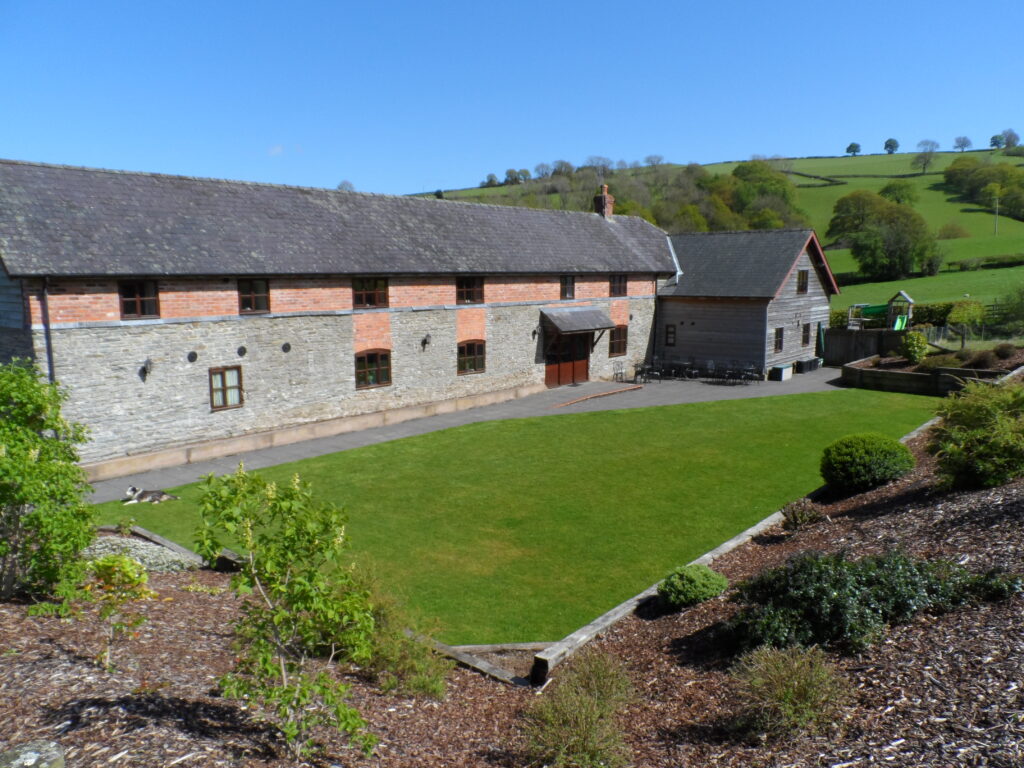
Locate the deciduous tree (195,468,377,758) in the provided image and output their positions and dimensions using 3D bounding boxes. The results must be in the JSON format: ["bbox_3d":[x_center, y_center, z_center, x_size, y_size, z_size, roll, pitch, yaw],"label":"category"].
[{"bbox_3d":[-1.263,1.337,4.050,0.963,1.763,0.886,-3,9,-19],"label":"deciduous tree"}]

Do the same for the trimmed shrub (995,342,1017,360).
[{"bbox_3d":[18.277,-1.203,26.300,0.658,0.670,0.625,6,11,34],"label":"trimmed shrub"}]

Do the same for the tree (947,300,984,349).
[{"bbox_3d":[19.661,-2.576,30.800,1.336,2.080,1.270,5,10,32],"label":"tree"}]

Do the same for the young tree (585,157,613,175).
[{"bbox_3d":[36.528,-91.468,300.000,12.040,8.981,11.438,1,9,7],"label":"young tree"}]

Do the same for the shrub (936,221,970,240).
[{"bbox_3d":[93.234,-32.425,150.000,6.112,4.137,5.195,5,10,31],"label":"shrub"}]

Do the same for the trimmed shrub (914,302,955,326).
[{"bbox_3d":[25.509,-4.146,43.000,2.190,1.570,1.314,5,10,30],"label":"trimmed shrub"}]

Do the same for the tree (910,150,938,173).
[{"bbox_3d":[168.030,-90.460,290.000,9.076,9.461,8.623,5,10,29],"label":"tree"}]

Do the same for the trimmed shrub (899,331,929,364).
[{"bbox_3d":[15.432,-1.401,27.300,0.981,1.313,0.981,5,10,29],"label":"trimmed shrub"}]

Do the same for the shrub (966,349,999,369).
[{"bbox_3d":[16.693,-0.904,25.200,0.944,0.714,0.897,6,11,33],"label":"shrub"}]

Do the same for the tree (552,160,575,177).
[{"bbox_3d":[21.326,-90.415,300.000,10.407,7.761,9.886,0,9,4],"label":"tree"}]

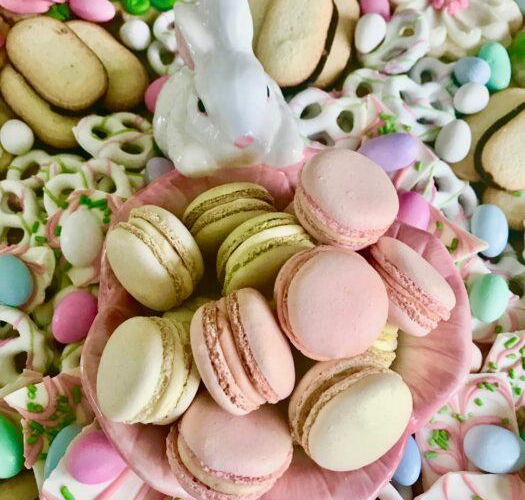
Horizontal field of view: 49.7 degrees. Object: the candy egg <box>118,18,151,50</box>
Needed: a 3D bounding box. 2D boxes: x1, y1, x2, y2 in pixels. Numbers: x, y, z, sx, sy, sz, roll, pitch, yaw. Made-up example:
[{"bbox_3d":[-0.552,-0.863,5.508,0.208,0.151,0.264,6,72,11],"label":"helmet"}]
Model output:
[{"bbox_3d":[-0.073,-0.123,0.323,0.017,0.017,0.022,-31,24,0],"label":"candy egg"}]

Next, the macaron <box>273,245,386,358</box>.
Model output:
[{"bbox_3d":[0.027,0.021,0.226,0.045,0.024,0.045,5,79,-24],"label":"macaron"}]

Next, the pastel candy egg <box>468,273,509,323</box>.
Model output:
[{"bbox_3d":[0.098,0.021,0.245,0.016,0.016,0.024,22,61,10],"label":"pastel candy egg"}]

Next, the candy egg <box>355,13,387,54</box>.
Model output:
[{"bbox_3d":[0.060,-0.120,0.313,0.016,0.016,0.024,22,81,11],"label":"candy egg"}]

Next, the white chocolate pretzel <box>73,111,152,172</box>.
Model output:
[{"bbox_3d":[-0.072,-0.053,0.272,0.037,0.009,0.032,0,63,0],"label":"white chocolate pretzel"}]

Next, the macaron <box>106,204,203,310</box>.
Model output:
[{"bbox_3d":[-0.045,0.004,0.240,0.028,0.044,0.044,-37,90,-31],"label":"macaron"}]

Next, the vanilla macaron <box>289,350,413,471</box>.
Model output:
[{"bbox_3d":[0.034,0.061,0.217,0.045,0.045,0.027,-12,33,-19],"label":"vanilla macaron"}]

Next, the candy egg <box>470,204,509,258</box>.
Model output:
[{"bbox_3d":[0.105,-0.009,0.261,0.017,0.017,0.025,1,73,0],"label":"candy egg"}]

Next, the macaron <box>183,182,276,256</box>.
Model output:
[{"bbox_3d":[-0.014,-0.011,0.263,0.044,0.044,0.026,-18,63,0],"label":"macaron"}]

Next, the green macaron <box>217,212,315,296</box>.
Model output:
[{"bbox_3d":[0.004,0.005,0.247,0.045,0.045,0.026,-22,62,-12],"label":"green macaron"}]

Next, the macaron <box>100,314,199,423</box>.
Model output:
[{"bbox_3d":[-0.043,0.044,0.211,0.041,0.019,0.041,-13,55,40],"label":"macaron"}]

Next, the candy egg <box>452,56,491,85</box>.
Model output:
[{"bbox_3d":[0.117,-0.099,0.315,0.024,0.017,0.017,-7,90,-22],"label":"candy egg"}]

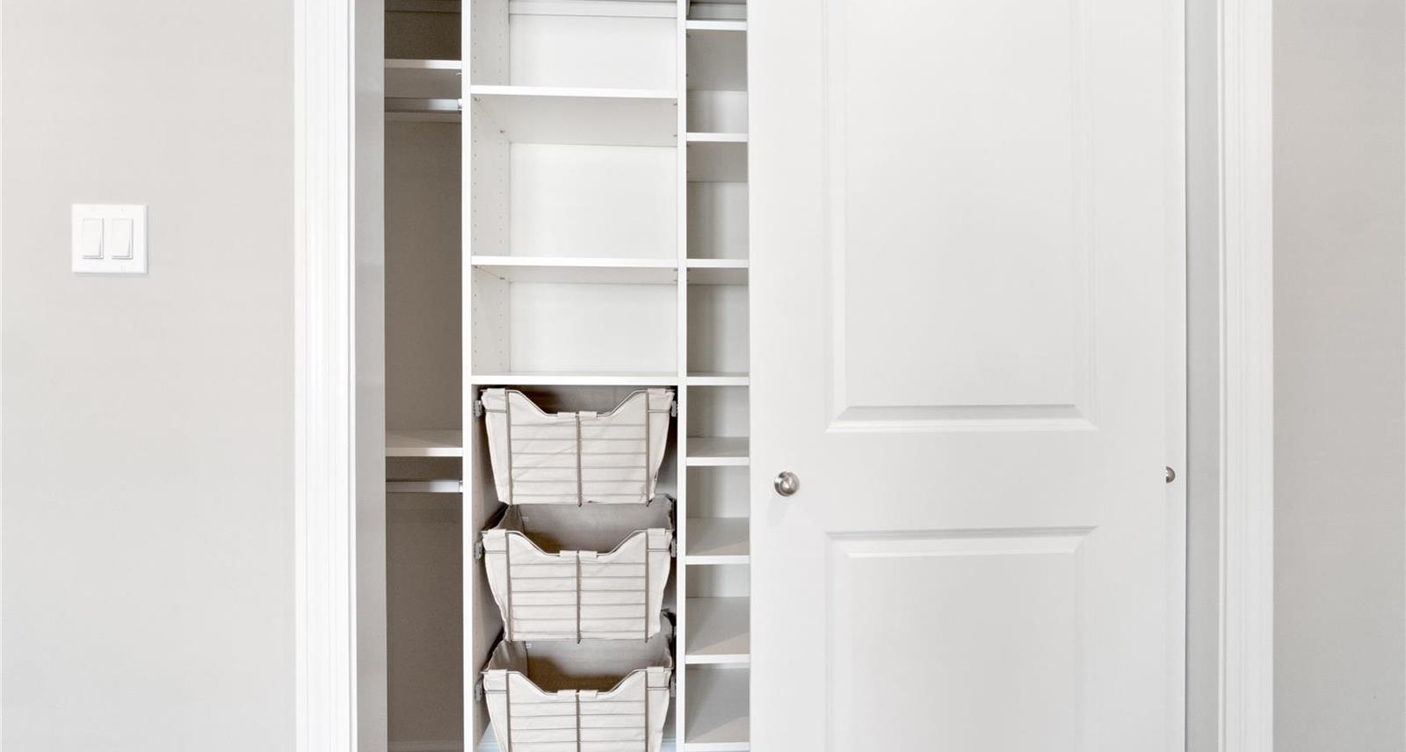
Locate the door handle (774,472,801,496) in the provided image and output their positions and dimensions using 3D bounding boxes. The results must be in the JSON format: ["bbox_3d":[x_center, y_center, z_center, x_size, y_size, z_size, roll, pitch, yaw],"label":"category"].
[{"bbox_3d":[0.151,0.194,1.112,0.043,0.043,0.031,0,0,-4],"label":"door handle"}]

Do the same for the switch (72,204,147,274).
[{"bbox_3d":[-0.978,-0.226,1.030,0.116,0.115,0.010,0,0,-4],"label":"switch"}]

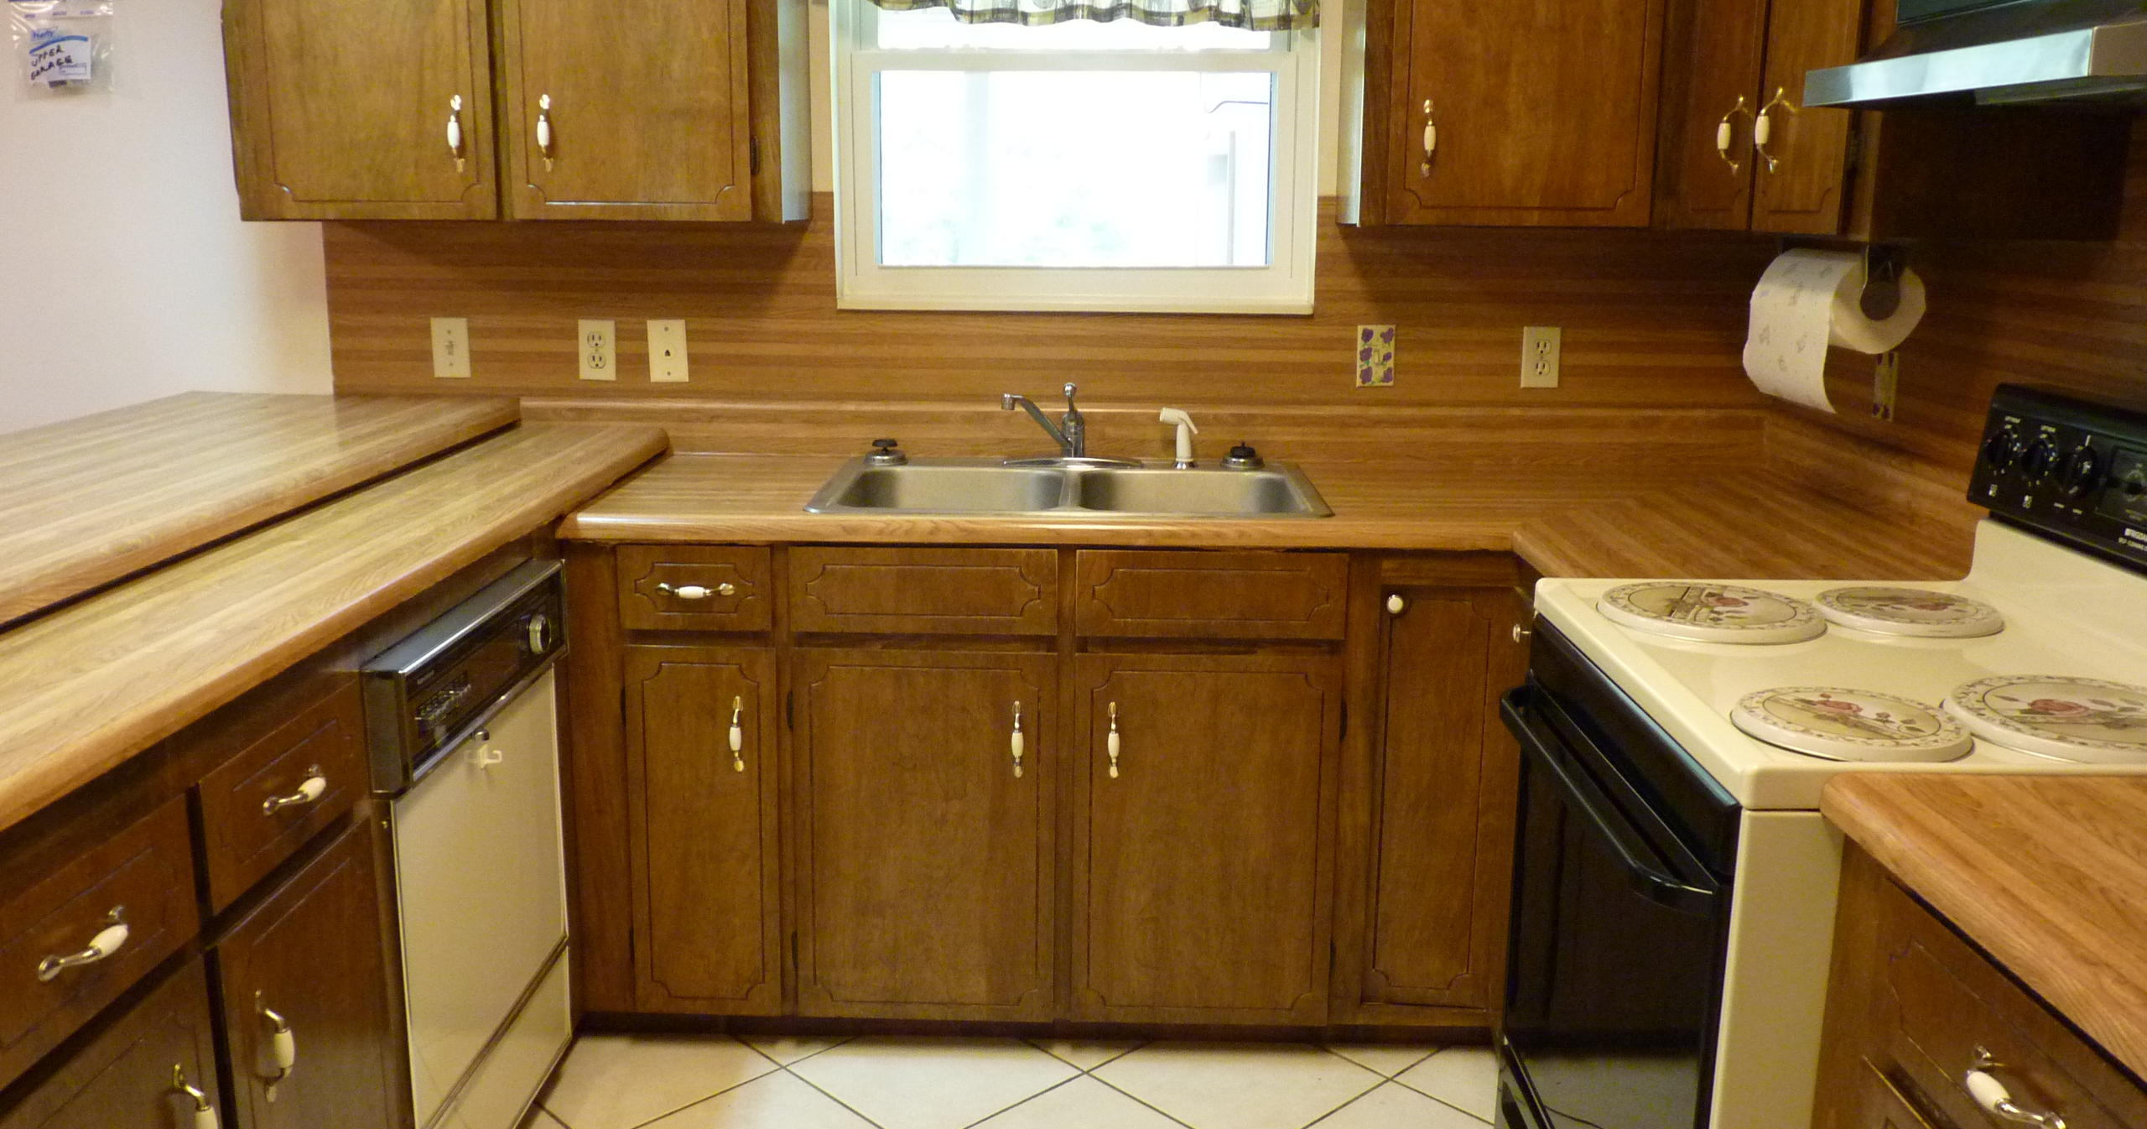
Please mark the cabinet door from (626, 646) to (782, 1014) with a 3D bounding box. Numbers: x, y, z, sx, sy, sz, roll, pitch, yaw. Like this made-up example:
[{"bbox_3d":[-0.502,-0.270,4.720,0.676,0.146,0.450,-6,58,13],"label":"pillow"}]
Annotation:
[{"bbox_3d":[-0.590,0.432,2.693,0.240,0.621,0.020,1,12,1],"label":"cabinet door"}]

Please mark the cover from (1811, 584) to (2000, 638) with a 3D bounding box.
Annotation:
[{"bbox_3d":[0.990,0.055,1.989,0.203,0.017,0.203,1,12,1],"label":"cover"}]

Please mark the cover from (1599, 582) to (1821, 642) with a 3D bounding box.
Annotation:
[{"bbox_3d":[0.760,0.054,2.000,0.257,0.018,0.257,1,12,0],"label":"cover"}]

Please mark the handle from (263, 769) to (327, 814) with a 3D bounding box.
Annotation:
[{"bbox_3d":[-0.767,0.223,1.676,0.031,0.023,0.115,1,12,1],"label":"handle"}]

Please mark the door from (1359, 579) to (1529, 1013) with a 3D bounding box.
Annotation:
[{"bbox_3d":[0.571,0.366,2.608,0.216,0.693,0.025,1,12,0],"label":"door"}]

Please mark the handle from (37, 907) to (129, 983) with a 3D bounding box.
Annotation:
[{"bbox_3d":[-0.772,0.299,1.332,0.031,0.023,0.115,1,12,1],"label":"handle"}]

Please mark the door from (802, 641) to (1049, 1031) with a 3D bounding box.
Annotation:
[{"bbox_3d":[-0.236,0.439,2.687,0.417,0.625,0.020,1,12,1],"label":"door"}]

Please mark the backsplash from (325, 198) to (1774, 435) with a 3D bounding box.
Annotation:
[{"bbox_3d":[-0.048,-0.466,3.172,2.729,0.449,0.025,1,12,0],"label":"backsplash"}]

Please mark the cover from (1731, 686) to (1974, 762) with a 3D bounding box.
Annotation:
[{"bbox_3d":[0.727,0.144,1.569,0.207,0.018,0.207,1,12,0],"label":"cover"}]

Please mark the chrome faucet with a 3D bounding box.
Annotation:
[{"bbox_3d":[-0.054,-0.238,2.954,0.050,0.138,0.200,11,16,40],"label":"chrome faucet"}]

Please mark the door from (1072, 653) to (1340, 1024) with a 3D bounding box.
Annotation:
[{"bbox_3d":[0.209,0.445,2.679,0.417,0.622,0.020,1,12,1],"label":"door"}]

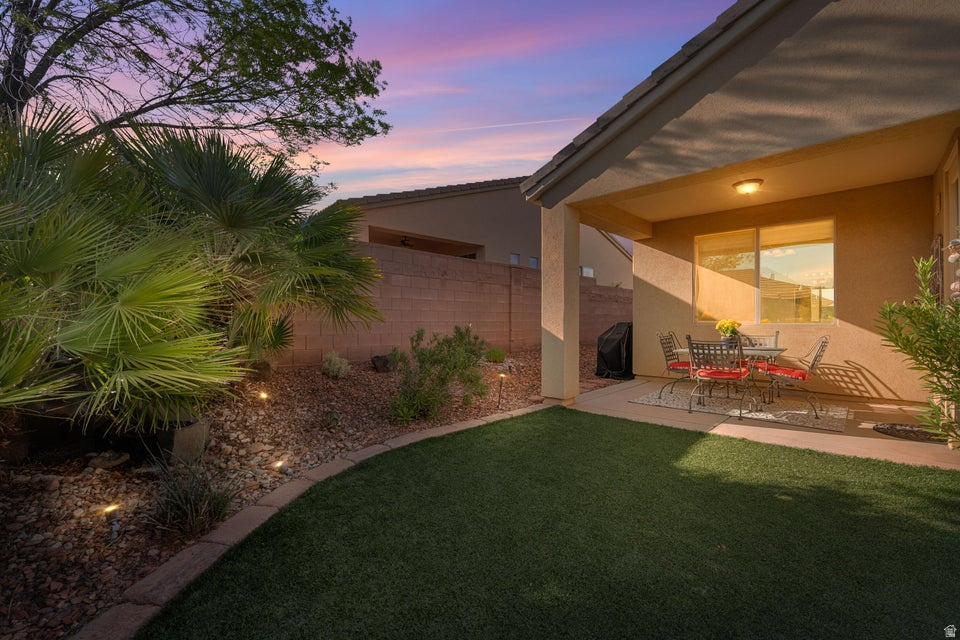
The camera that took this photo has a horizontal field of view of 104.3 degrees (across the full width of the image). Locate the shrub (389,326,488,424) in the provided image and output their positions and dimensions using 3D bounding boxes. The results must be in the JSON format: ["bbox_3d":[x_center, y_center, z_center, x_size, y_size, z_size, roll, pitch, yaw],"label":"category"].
[{"bbox_3d":[-0.455,0.530,4.100,1.080,0.940,1.000,0,0,0],"label":"shrub"}]

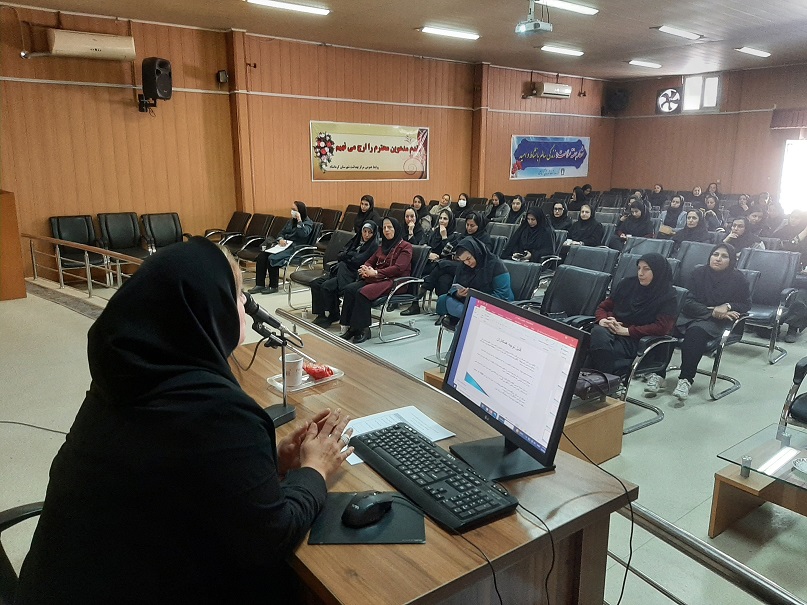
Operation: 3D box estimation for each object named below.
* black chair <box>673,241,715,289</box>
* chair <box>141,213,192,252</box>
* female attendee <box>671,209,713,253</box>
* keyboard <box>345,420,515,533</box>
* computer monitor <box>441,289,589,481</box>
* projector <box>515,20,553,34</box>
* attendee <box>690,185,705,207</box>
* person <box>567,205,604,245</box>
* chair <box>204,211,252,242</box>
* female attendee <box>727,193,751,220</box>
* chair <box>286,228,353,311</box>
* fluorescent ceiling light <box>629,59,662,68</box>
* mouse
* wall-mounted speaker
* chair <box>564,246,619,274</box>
[{"bbox_3d":[3.078,-0.124,6.486,0.630,0.980,0.600,-11,18,-40],"label":"black chair"},{"bbox_3d":[-3.659,-0.872,9.334,0.600,0.970,0.660,-9,17,-33],"label":"chair"},{"bbox_3d":[3.522,-0.558,7.773,0.800,1.220,0.520,-13,19,-43],"label":"female attendee"},{"bbox_3d":[0.050,0.382,1.381,0.158,0.030,0.445,-8,16,-32],"label":"keyboard"},{"bbox_3d":[0.231,0.191,1.427,0.190,0.360,0.460,-6,15,-24],"label":"computer monitor"},{"bbox_3d":[1.480,-3.128,6.900,0.260,0.110,0.320,-10,17,-37],"label":"projector"},{"bbox_3d":[6.167,-1.837,13.039,0.500,1.250,0.740,12,18,41],"label":"attendee"},{"bbox_3d":[2.184,-0.616,7.790,0.500,1.245,0.800,13,19,40],"label":"person"},{"bbox_3d":[-2.799,-0.926,9.693,0.640,0.970,0.580,-11,18,-39],"label":"chair"},{"bbox_3d":[6.160,-1.392,11.286,0.800,1.200,0.520,-10,17,-37],"label":"female attendee"},{"bbox_3d":[-0.981,-0.371,7.409,0.680,0.970,0.600,-9,17,-33],"label":"chair"},{"bbox_3d":[5.420,-5.345,13.550,1.170,0.090,0.260,-10,17,-37],"label":"fluorescent ceiling light"},{"bbox_3d":[-0.069,0.398,1.158,0.110,0.038,0.062,-10,17,-35],"label":"mouse"},{"bbox_3d":[-3.694,-3.364,9.100,0.360,0.610,0.380,7,15,25],"label":"wall-mounted speaker"},{"bbox_3d":[1.678,-0.003,5.886,0.640,0.970,0.580,-12,18,-42],"label":"chair"}]

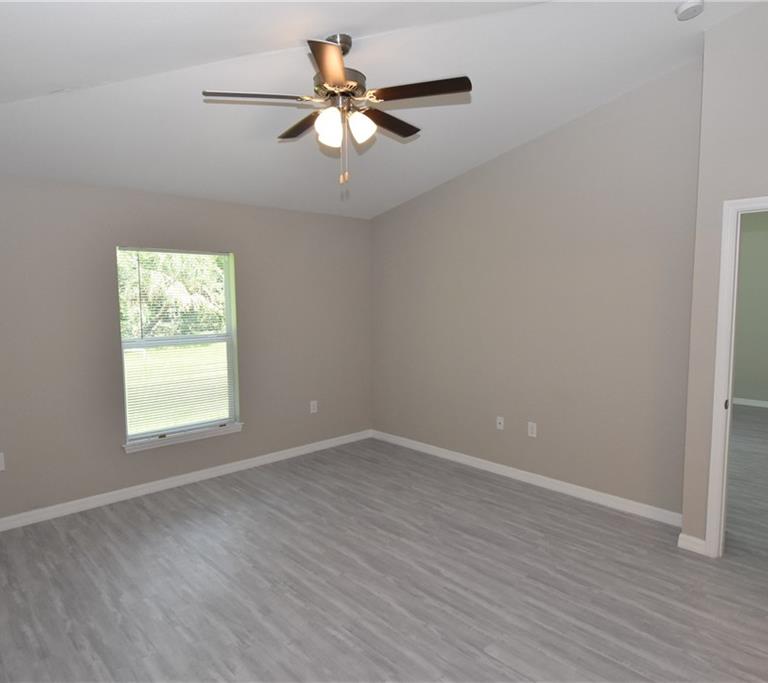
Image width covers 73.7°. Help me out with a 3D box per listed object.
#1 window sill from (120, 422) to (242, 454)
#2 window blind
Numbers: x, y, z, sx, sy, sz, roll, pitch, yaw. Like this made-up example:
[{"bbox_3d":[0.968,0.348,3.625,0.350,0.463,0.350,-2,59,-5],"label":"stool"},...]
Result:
[{"bbox_3d":[-1.670,0.808,4.354,1.025,0.068,0.105,-5,7,-43],"label":"window sill"},{"bbox_3d":[-1.704,0.010,4.307,0.940,1.515,0.045,-5,7,-43],"label":"window blind"}]

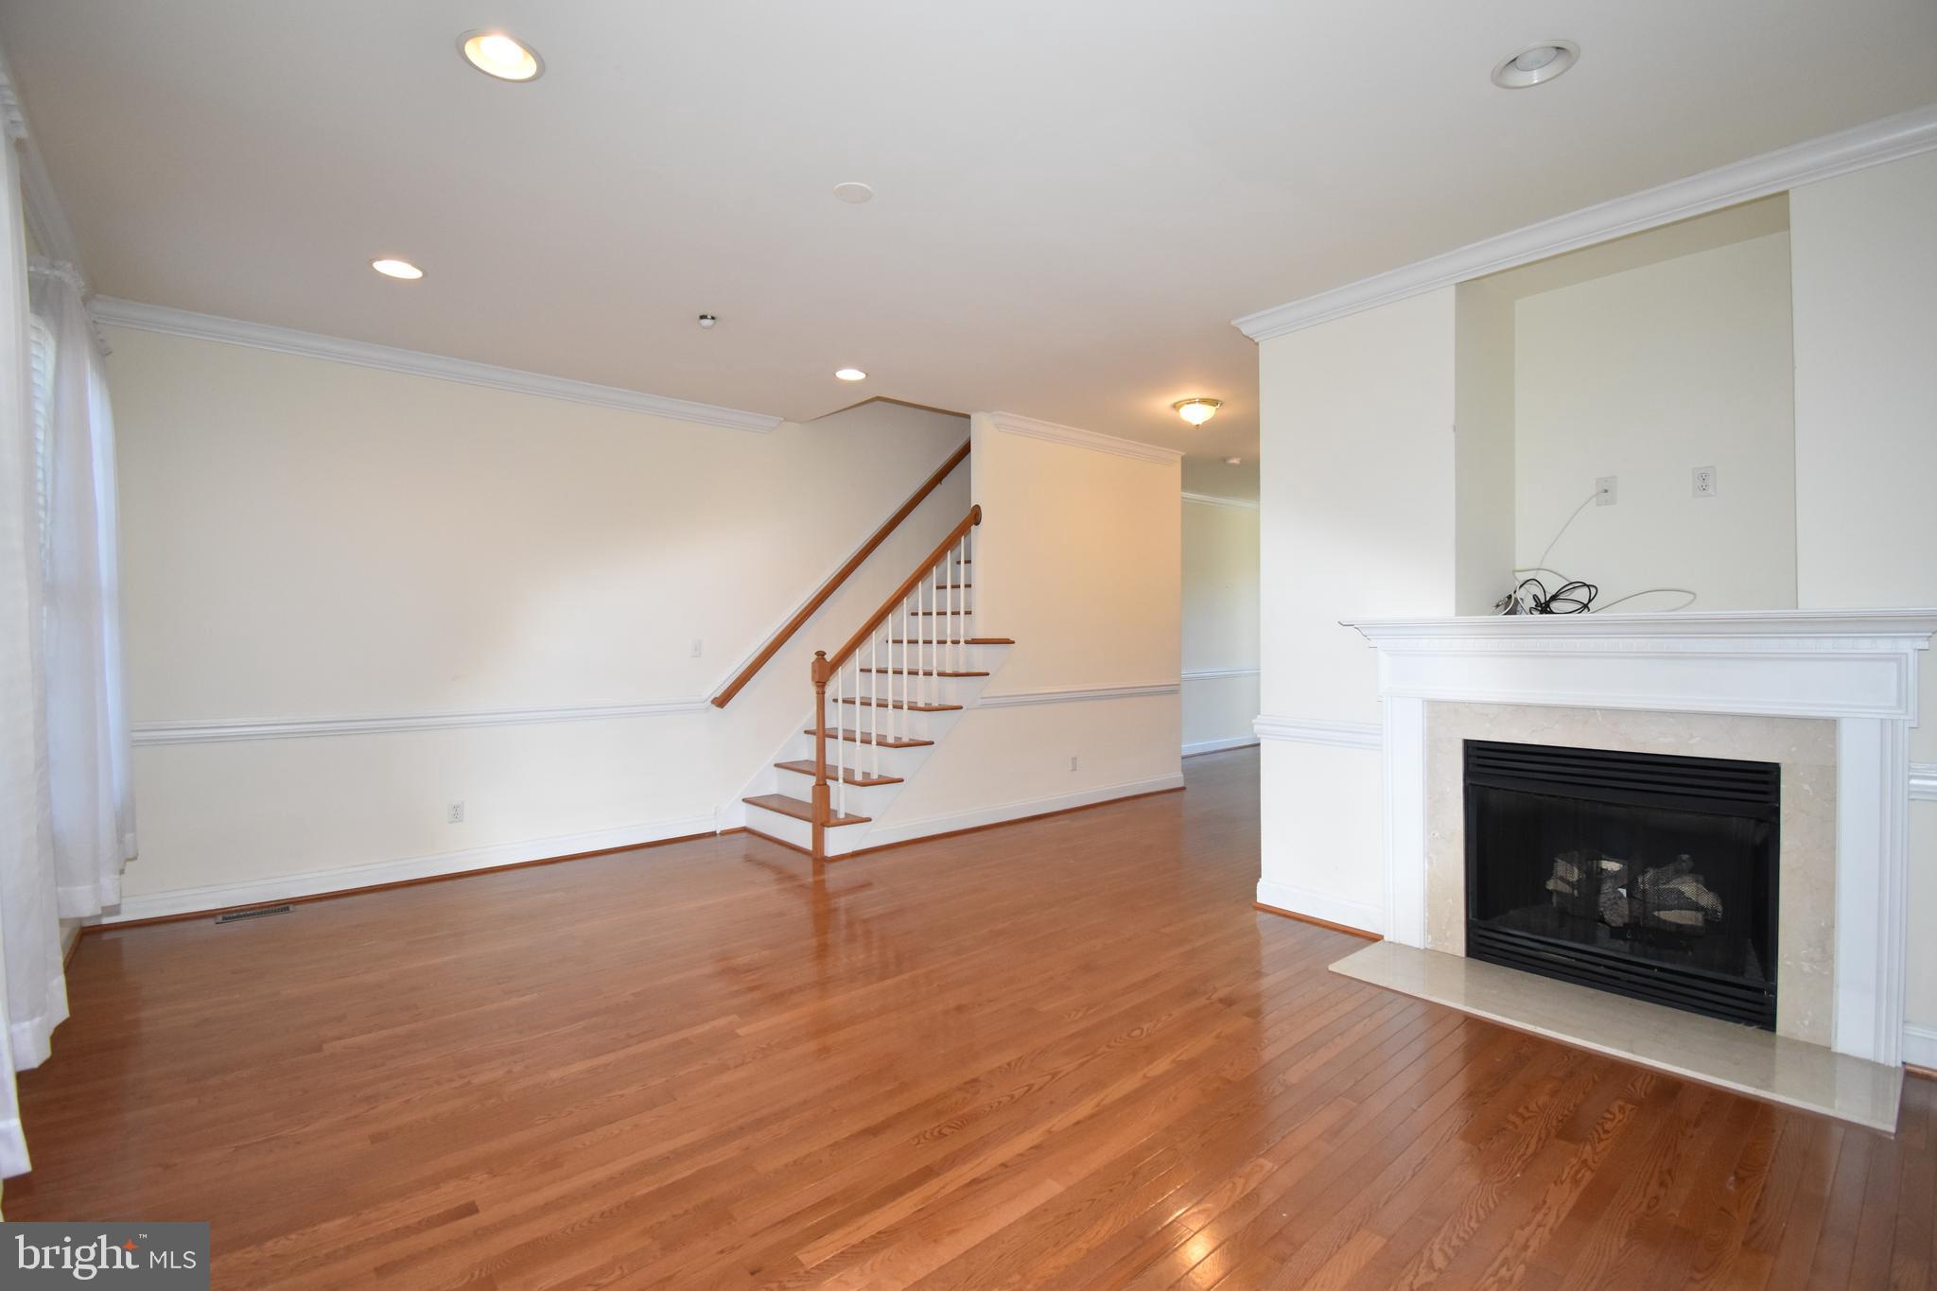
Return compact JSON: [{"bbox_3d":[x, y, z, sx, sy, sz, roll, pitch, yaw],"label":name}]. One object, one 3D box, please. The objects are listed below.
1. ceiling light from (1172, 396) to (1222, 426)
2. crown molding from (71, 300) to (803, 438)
[{"bbox_3d":[1.446,-1.461,5.098,0.315,0.159,0.315,0,1,0],"label":"ceiling light"},{"bbox_3d":[-2.548,-1.480,4.518,3.254,0.102,0.086,-1,1,-38],"label":"crown molding"}]

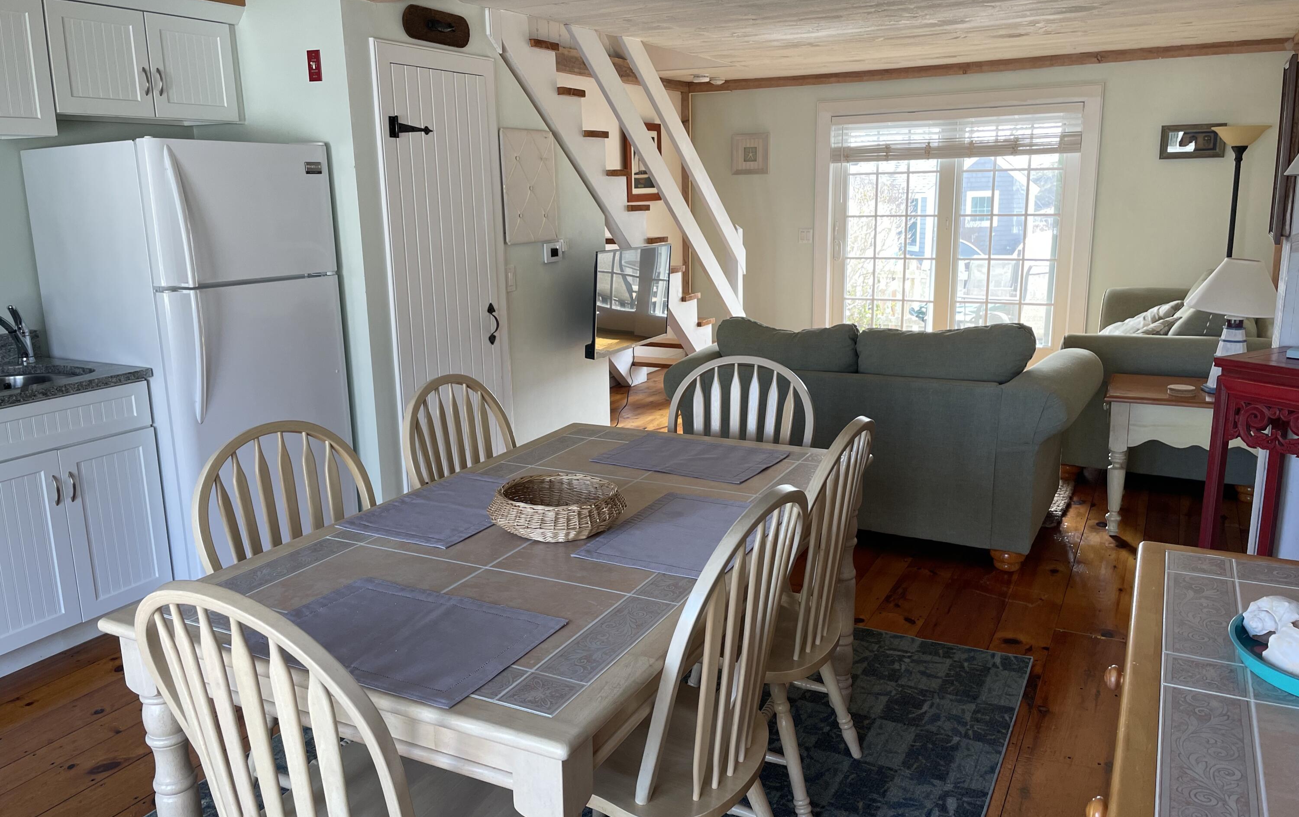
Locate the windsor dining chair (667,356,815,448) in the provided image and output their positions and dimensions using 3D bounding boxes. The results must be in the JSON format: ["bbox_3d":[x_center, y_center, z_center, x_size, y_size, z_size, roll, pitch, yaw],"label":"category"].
[{"bbox_3d":[0.209,0.361,2.946,0.480,0.965,0.530,4,14,24],"label":"windsor dining chair"}]

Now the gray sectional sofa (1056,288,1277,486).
[{"bbox_3d":[2.964,-0.252,5.562,0.960,0.910,2.300,5,14,28],"label":"gray sectional sofa"}]

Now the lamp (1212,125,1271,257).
[{"bbox_3d":[3.680,-0.854,6.226,0.320,1.810,0.320,6,14,27],"label":"lamp"}]

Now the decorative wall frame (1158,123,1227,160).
[{"bbox_3d":[3.621,-1.779,6.499,0.378,0.217,0.025,6,14,27],"label":"decorative wall frame"}]

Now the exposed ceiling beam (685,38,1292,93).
[{"bbox_3d":[2.127,-2.403,6.901,4.099,0.085,0.080,5,14,26],"label":"exposed ceiling beam"}]

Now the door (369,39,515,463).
[{"bbox_3d":[-0.872,-0.499,4.350,0.060,2.085,0.755,6,14,30],"label":"door"}]

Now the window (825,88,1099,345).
[{"bbox_3d":[2.185,-1.254,7.185,1.990,2.040,0.120,5,14,26],"label":"window"}]

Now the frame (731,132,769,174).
[{"bbox_3d":[0.795,-2.007,7.692,0.315,0.312,0.030,5,14,26],"label":"frame"}]

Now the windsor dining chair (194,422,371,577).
[{"bbox_3d":[-0.660,0.534,2.252,0.530,0.965,0.480,6,14,29],"label":"windsor dining chair"}]

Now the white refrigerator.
[{"bbox_3d":[-1.752,-0.162,3.880,0.785,1.690,0.757,6,15,29],"label":"white refrigerator"}]

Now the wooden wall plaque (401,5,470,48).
[{"bbox_3d":[-0.909,-1.635,4.178,0.040,0.137,0.440,5,14,28],"label":"wooden wall plaque"}]

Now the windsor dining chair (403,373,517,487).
[{"bbox_3d":[-0.339,0.407,2.854,0.520,0.985,0.490,5,14,26],"label":"windsor dining chair"}]

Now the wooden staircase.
[{"bbox_3d":[-0.377,-1.031,6.121,0.880,2.350,3.100,6,14,27],"label":"wooden staircase"}]

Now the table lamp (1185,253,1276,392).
[{"bbox_3d":[2.490,-0.356,4.152,0.430,0.565,0.430,5,14,26],"label":"table lamp"}]

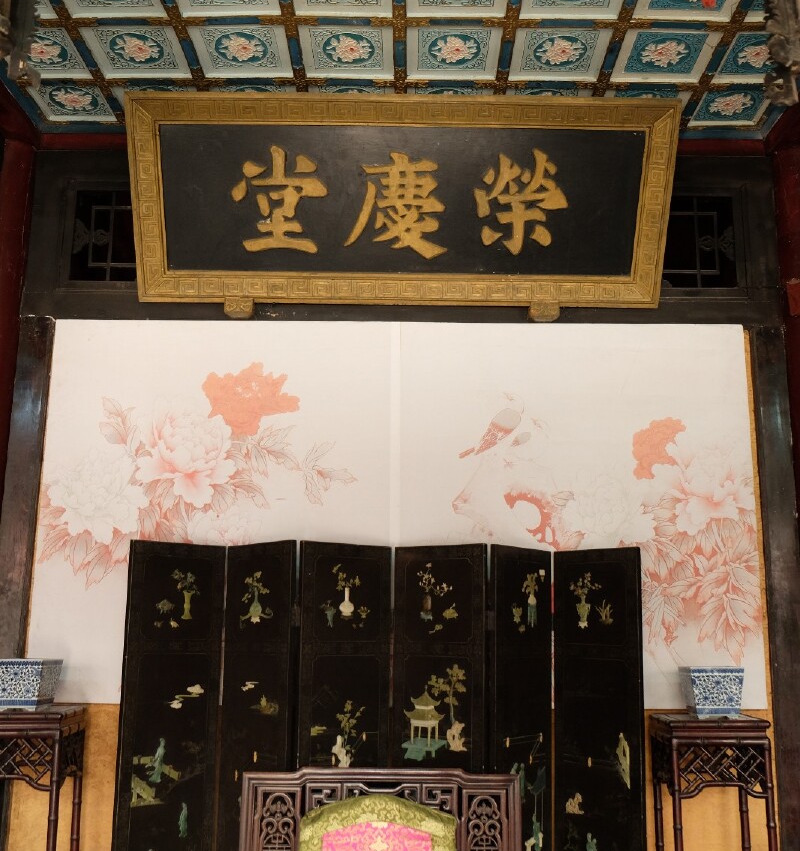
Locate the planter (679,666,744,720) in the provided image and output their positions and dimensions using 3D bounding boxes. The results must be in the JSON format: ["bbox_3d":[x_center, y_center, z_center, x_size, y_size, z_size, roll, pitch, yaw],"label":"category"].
[{"bbox_3d":[1.211,1.033,3.484,0.200,0.190,0.185,0,-11,3],"label":"planter"}]

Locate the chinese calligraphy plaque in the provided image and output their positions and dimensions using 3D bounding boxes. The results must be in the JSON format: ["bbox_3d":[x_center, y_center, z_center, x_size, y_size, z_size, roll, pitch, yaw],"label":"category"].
[{"bbox_3d":[0.008,-0.952,3.902,2.291,0.885,0.110,1,17,0],"label":"chinese calligraphy plaque"}]

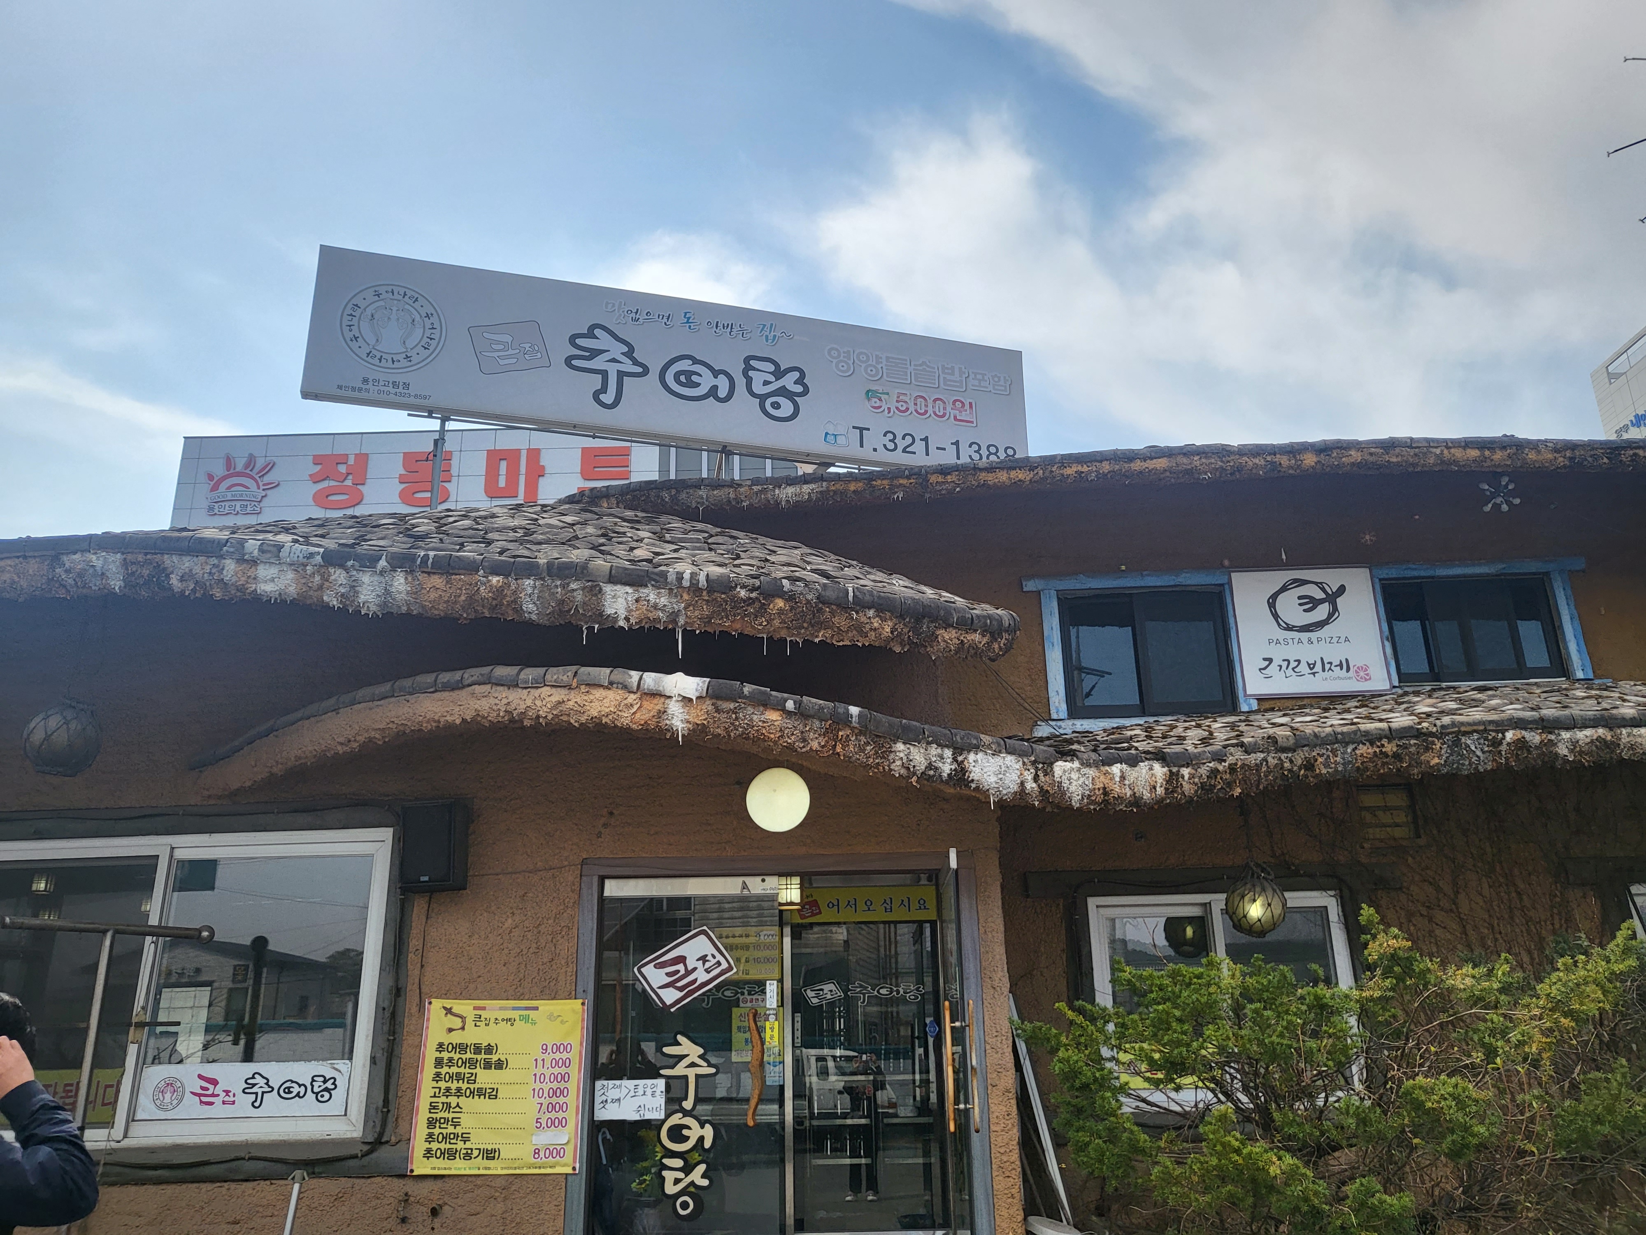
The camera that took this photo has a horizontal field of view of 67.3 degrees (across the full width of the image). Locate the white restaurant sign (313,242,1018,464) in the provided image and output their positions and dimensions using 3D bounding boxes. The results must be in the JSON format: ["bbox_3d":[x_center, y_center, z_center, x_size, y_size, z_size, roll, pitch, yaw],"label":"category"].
[{"bbox_3d":[-1.094,-2.047,10.441,6.017,1.312,0.170,5,-20,-15],"label":"white restaurant sign"}]

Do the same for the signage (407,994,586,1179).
[{"bbox_3d":[-1.525,2.216,5.857,0.781,0.771,0.020,-1,-20,1],"label":"signage"}]

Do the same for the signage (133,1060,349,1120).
[{"bbox_3d":[-2.783,2.277,5.951,1.012,0.242,0.020,-1,-20,1],"label":"signage"}]

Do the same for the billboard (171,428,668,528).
[{"bbox_3d":[-8.481,-2.705,25.905,10.117,2.522,0.300,-2,-20,2],"label":"billboard"}]

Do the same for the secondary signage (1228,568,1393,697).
[{"bbox_3d":[2.873,0.084,7.315,0.833,0.783,0.050,-2,-20,3],"label":"secondary signage"}]

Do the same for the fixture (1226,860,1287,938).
[{"bbox_3d":[2.101,1.368,5.993,0.284,0.376,0.284,-2,-20,2],"label":"fixture"}]

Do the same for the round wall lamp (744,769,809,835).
[{"bbox_3d":[-0.227,0.910,6.140,0.316,0.319,0.316,-1,-20,1],"label":"round wall lamp"}]

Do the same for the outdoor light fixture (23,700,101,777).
[{"bbox_3d":[-3.351,0.535,5.442,0.306,0.321,0.306,-1,-20,1],"label":"outdoor light fixture"}]

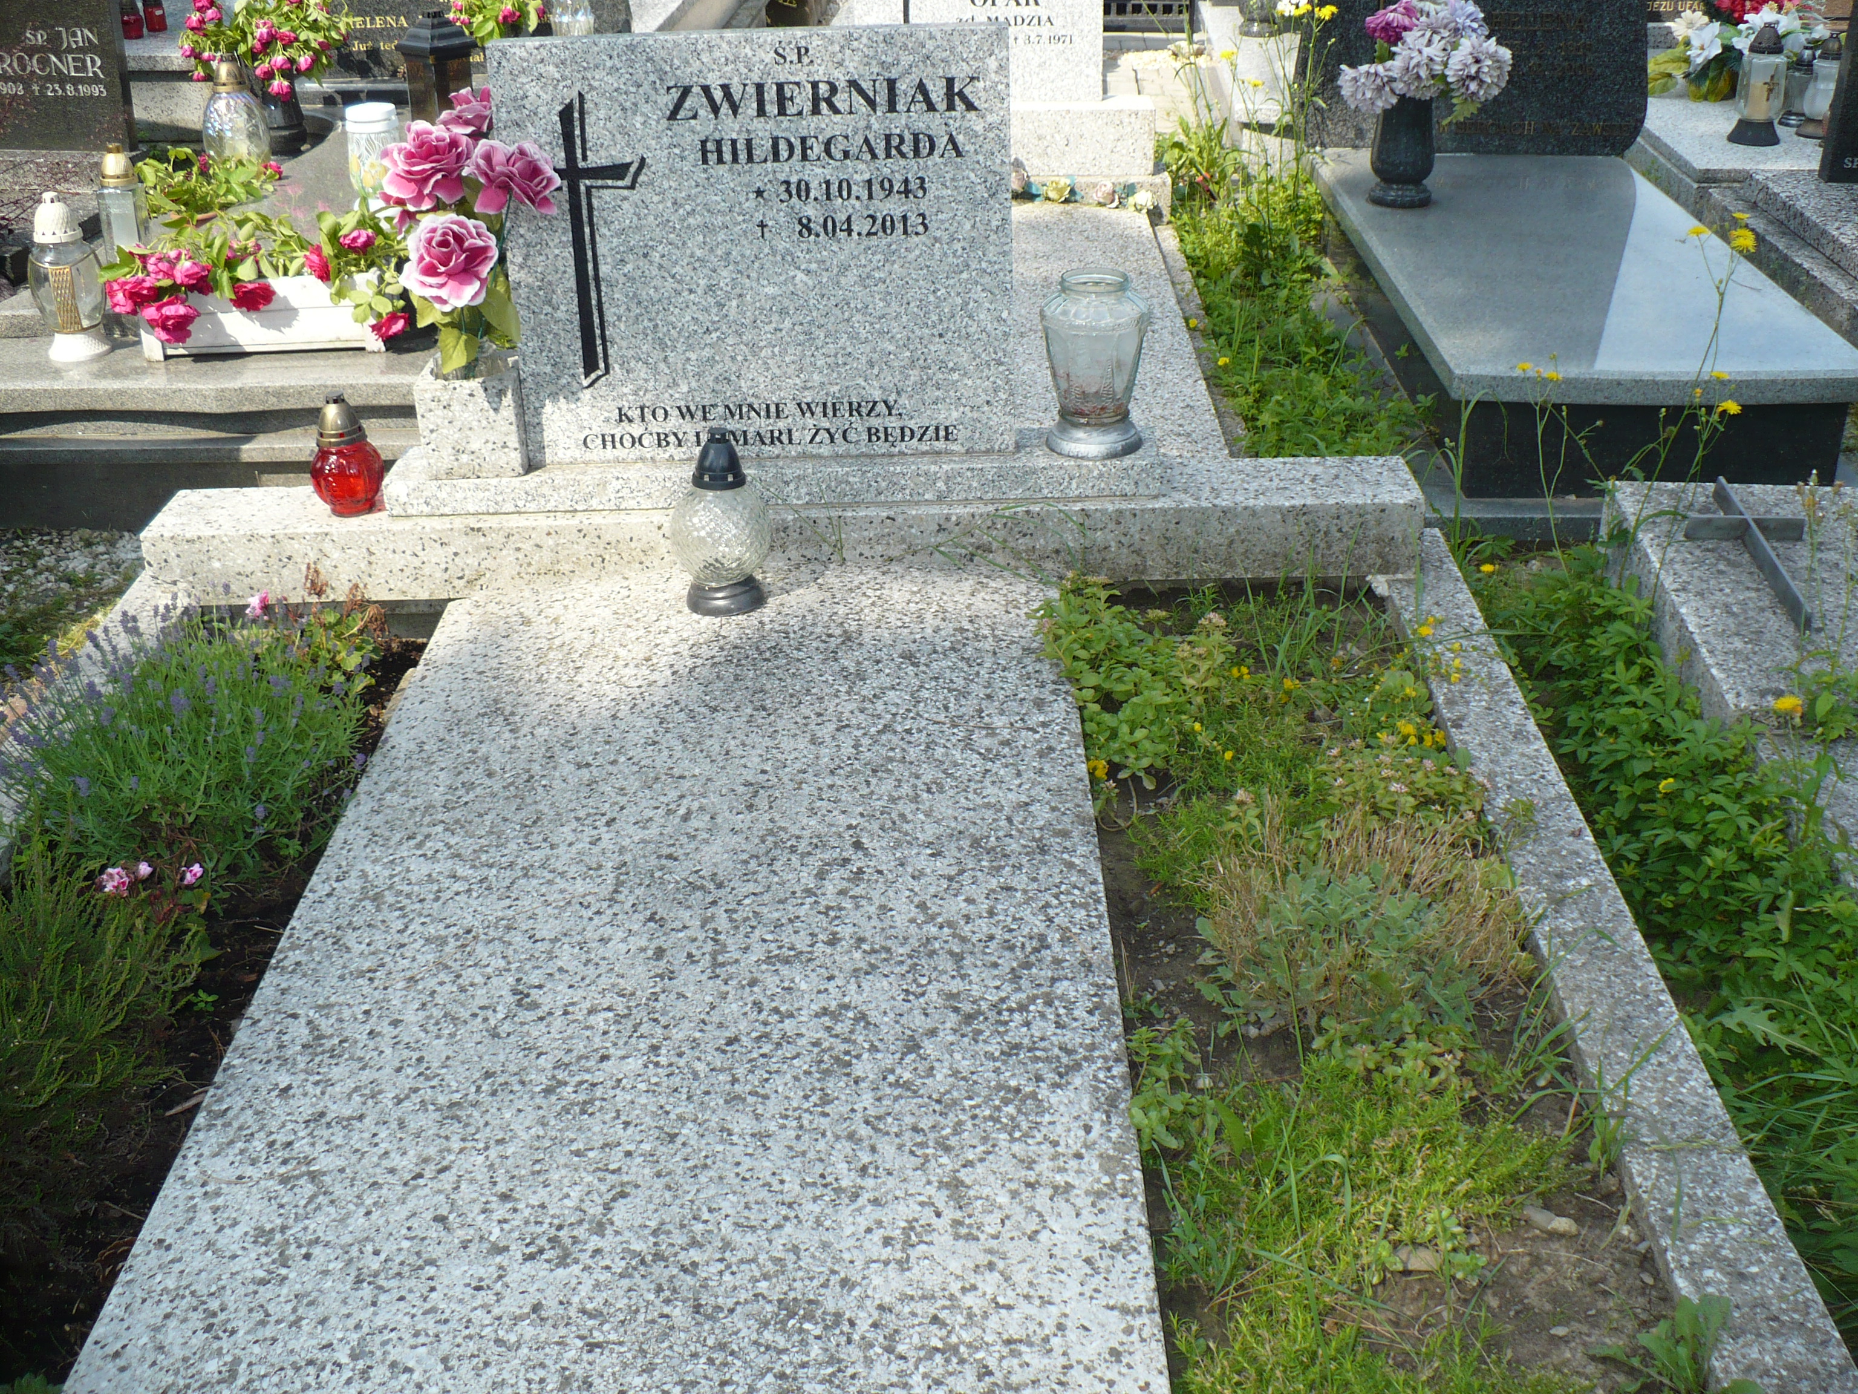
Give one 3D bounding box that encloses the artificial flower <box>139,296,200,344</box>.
[{"bbox_3d":[-1.198,-0.594,3.130,0.090,0.075,0.085,-2,23,0],"label":"artificial flower"}]

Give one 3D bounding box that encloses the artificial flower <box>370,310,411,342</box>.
[{"bbox_3d":[-0.944,-0.649,3.478,0.070,0.058,0.062,-8,27,-14],"label":"artificial flower"}]

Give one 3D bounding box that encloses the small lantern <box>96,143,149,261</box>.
[{"bbox_3d":[-1.502,-0.912,3.707,0.092,0.235,0.092,-11,28,-19],"label":"small lantern"}]

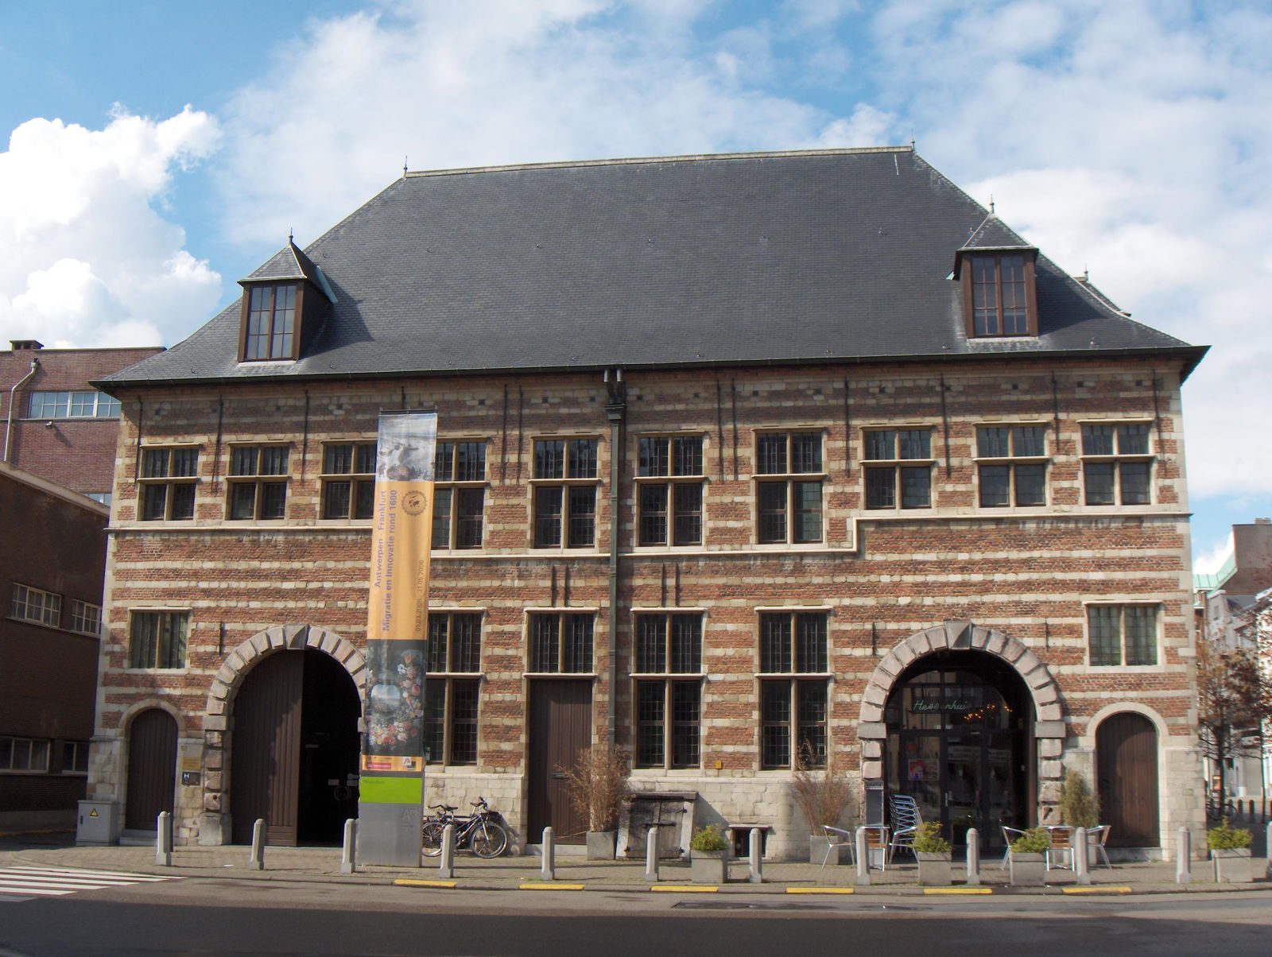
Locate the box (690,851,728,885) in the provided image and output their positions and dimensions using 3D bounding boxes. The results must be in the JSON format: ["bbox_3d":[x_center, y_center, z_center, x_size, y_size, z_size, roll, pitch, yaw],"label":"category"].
[{"bbox_3d":[1.148,6.042,22.400,0.530,0.510,0.530,-1,-11,10],"label":"box"}]

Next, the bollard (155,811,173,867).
[{"bbox_3d":[-7.833,5.977,23.800,0.200,0.870,0.200,-1,-11,10],"label":"bollard"}]

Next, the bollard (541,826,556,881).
[{"bbox_3d":[-1.388,5.934,22.700,0.190,0.840,0.190,-1,-11,10],"label":"bollard"}]

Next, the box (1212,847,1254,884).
[{"bbox_3d":[8.571,5.561,20.608,0.480,0.480,0.480,-1,-11,9],"label":"box"}]

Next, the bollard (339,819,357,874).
[{"bbox_3d":[-4.652,5.939,23.200,0.190,0.860,0.190,-1,-11,10],"label":"bollard"}]

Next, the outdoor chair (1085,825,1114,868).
[{"bbox_3d":[7.403,5.966,23.212,0.550,0.720,0.530,-1,-11,9],"label":"outdoor chair"}]

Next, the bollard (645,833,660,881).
[{"bbox_3d":[0.258,5.762,21.950,0.185,0.790,0.185,-1,-11,9],"label":"bollard"}]

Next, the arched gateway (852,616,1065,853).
[{"bbox_3d":[5.838,4.709,25.780,3.639,4.223,0.600,-1,-11,10],"label":"arched gateway"}]

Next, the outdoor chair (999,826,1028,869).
[{"bbox_3d":[6.506,6.288,24.400,0.570,0.730,0.550,-1,-11,6],"label":"outdoor chair"}]

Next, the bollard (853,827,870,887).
[{"bbox_3d":[3.402,5.650,21.450,0.185,0.830,0.185,-1,-11,9],"label":"bollard"}]

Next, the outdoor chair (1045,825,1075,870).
[{"bbox_3d":[6.963,6.079,23.600,0.560,0.730,0.570,-1,-11,10],"label":"outdoor chair"}]

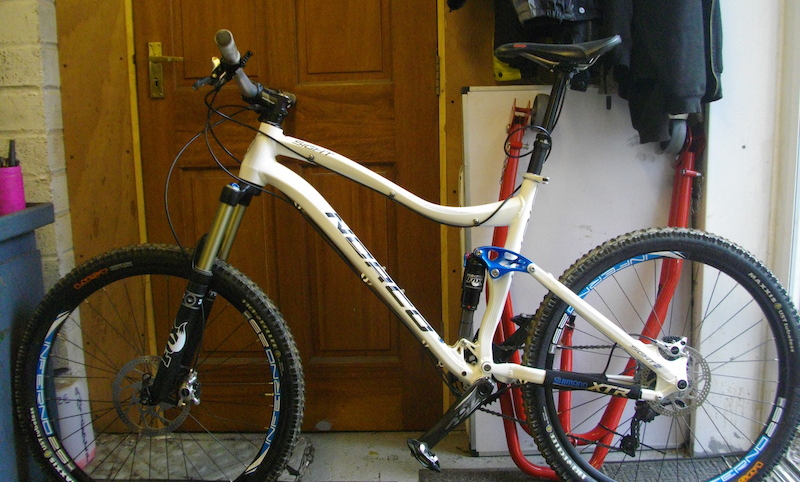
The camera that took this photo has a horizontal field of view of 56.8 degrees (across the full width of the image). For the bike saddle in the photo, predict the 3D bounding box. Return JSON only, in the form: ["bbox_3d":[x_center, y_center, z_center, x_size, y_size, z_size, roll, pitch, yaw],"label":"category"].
[{"bbox_3d":[0.345,-0.409,1.610,0.272,0.068,0.137,-1,4,0],"label":"bike saddle"}]

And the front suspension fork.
[{"bbox_3d":[-0.428,0.108,1.640,0.105,0.500,0.172,22,3,0],"label":"front suspension fork"}]

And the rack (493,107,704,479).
[{"bbox_3d":[0.518,0.129,1.930,0.530,0.940,0.190,-1,-2,0],"label":"rack"}]

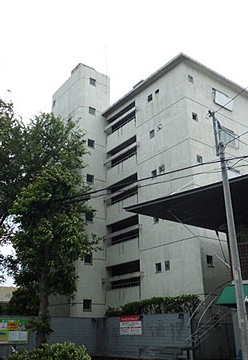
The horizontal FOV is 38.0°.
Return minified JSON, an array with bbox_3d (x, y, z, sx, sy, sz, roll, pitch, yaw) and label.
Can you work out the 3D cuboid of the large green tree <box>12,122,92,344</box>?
[{"bbox_3d":[-2.676,1.992,13.294,3.200,9.550,3.200,5,-24,-11],"label":"large green tree"}]

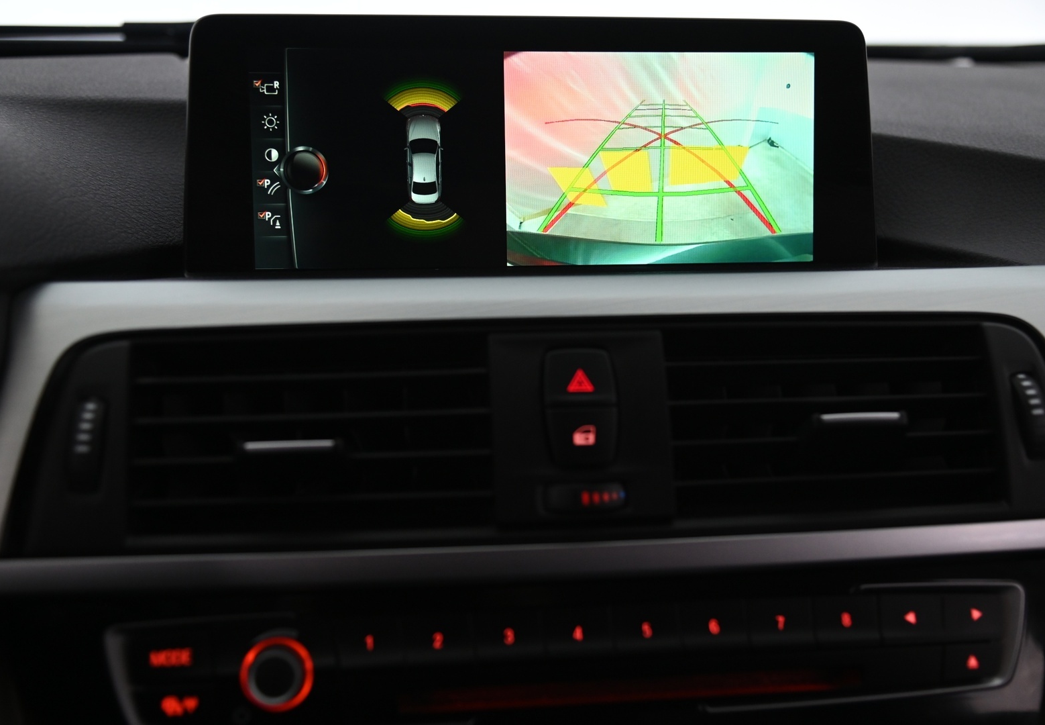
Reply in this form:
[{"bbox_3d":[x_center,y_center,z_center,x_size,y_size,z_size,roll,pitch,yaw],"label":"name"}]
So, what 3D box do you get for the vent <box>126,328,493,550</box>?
[{"bbox_3d":[-0.066,0.025,0.417,0.107,0.064,0.035,-1,-11,-7],"label":"vent"}]

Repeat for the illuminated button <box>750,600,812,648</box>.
[{"bbox_3d":[0.076,0.078,0.398,0.019,0.013,0.008,-1,-16,-7],"label":"illuminated button"}]

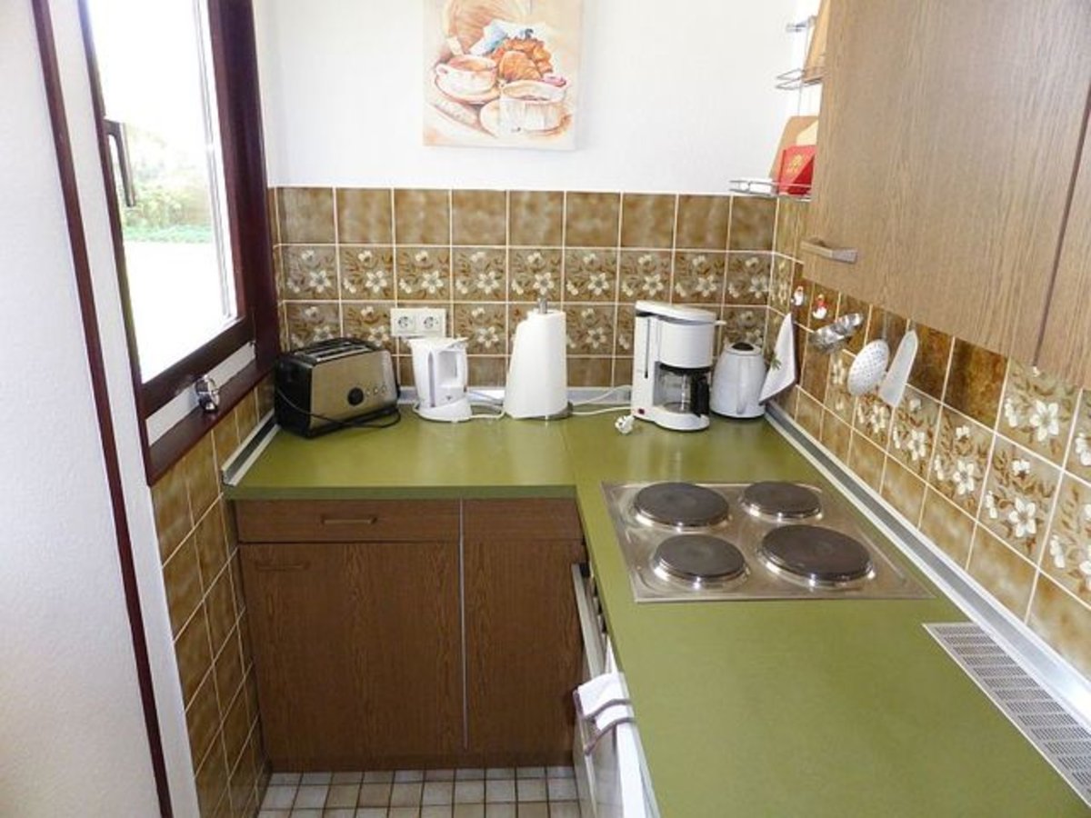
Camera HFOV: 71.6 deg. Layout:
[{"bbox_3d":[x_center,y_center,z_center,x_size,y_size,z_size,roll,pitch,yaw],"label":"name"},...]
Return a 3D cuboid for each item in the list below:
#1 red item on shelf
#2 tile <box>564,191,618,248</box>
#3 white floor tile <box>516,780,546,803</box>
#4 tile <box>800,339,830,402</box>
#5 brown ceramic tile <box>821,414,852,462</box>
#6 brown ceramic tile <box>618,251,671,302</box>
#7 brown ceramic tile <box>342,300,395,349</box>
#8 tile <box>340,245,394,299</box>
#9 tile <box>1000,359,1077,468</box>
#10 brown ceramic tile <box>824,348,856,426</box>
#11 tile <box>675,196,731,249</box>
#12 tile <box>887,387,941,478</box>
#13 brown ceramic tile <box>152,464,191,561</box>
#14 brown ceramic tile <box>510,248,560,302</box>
[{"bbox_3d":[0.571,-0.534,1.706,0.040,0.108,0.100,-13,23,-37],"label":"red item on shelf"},{"bbox_3d":[0.128,-0.510,2.045,0.150,0.150,0.010,0,18,-4],"label":"tile"},{"bbox_3d":[-0.035,0.950,1.875,0.073,0.010,0.073,0,18,-3],"label":"white floor tile"},{"bbox_3d":[0.655,-0.103,1.819,0.010,0.149,0.149,0,18,-4],"label":"tile"},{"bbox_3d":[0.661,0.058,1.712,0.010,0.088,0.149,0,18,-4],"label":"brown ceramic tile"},{"bbox_3d":[0.275,-0.364,2.098,0.149,0.149,0.010,0,18,-4],"label":"brown ceramic tile"},{"bbox_3d":[-0.486,-0.224,2.107,0.149,0.149,0.012,0,18,-3],"label":"brown ceramic tile"},{"bbox_3d":[-0.483,-0.368,2.060,0.149,0.149,0.012,0,18,-3],"label":"tile"},{"bbox_3d":[0.695,-0.012,1.056,0.010,0.150,0.150,0,18,-4],"label":"tile"},{"bbox_3d":[0.680,-0.055,1.709,0.012,0.149,0.149,0,18,-3],"label":"brown ceramic tile"},{"bbox_3d":[0.431,-0.508,2.066,0.150,0.150,0.010,0,18,-4],"label":"tile"},{"bbox_3d":[0.675,0.038,1.377,0.010,0.149,0.149,0,18,-3],"label":"tile"},{"bbox_3d":[-0.668,0.181,1.348,0.010,0.149,0.149,0,18,-4],"label":"brown ceramic tile"},{"bbox_3d":[-0.027,-0.365,2.077,0.149,0.149,0.010,0,18,-4],"label":"brown ceramic tile"}]

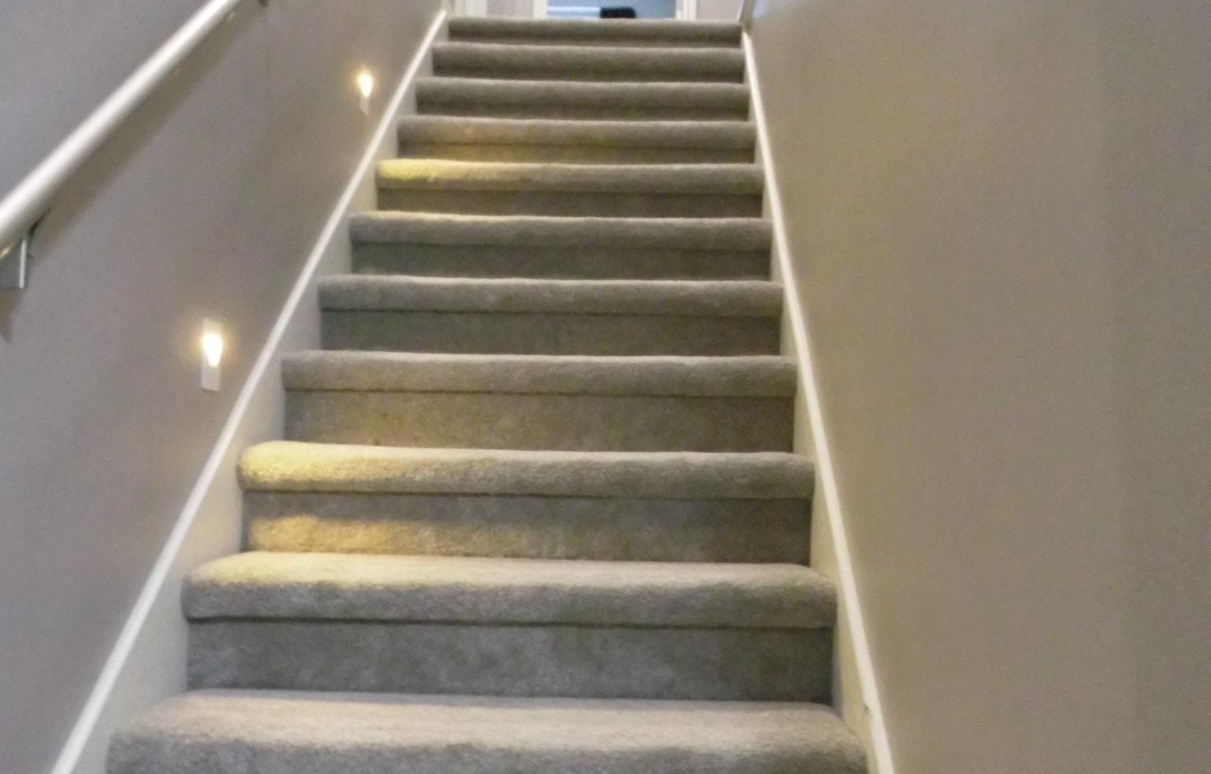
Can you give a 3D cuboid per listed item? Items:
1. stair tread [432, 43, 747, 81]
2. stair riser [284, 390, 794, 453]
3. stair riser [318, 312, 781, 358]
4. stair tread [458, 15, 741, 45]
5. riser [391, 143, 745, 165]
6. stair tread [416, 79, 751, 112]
[{"bbox_3d":[-0.067,-1.091,4.015,1.035,0.074,0.280,1,-4,2],"label":"stair tread"},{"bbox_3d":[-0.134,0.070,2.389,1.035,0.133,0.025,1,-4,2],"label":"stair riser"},{"bbox_3d":[-0.119,-0.103,2.634,1.030,0.125,0.036,1,-3,2],"label":"stair riser"},{"bbox_3d":[-0.048,-1.255,4.255,1.030,0.075,0.269,1,-3,2],"label":"stair tread"},{"bbox_3d":[-0.086,-0.635,3.394,1.030,0.125,0.036,1,-3,2],"label":"riser"},{"bbox_3d":[-0.070,-0.901,3.748,1.030,0.075,0.269,1,-3,2],"label":"stair tread"}]

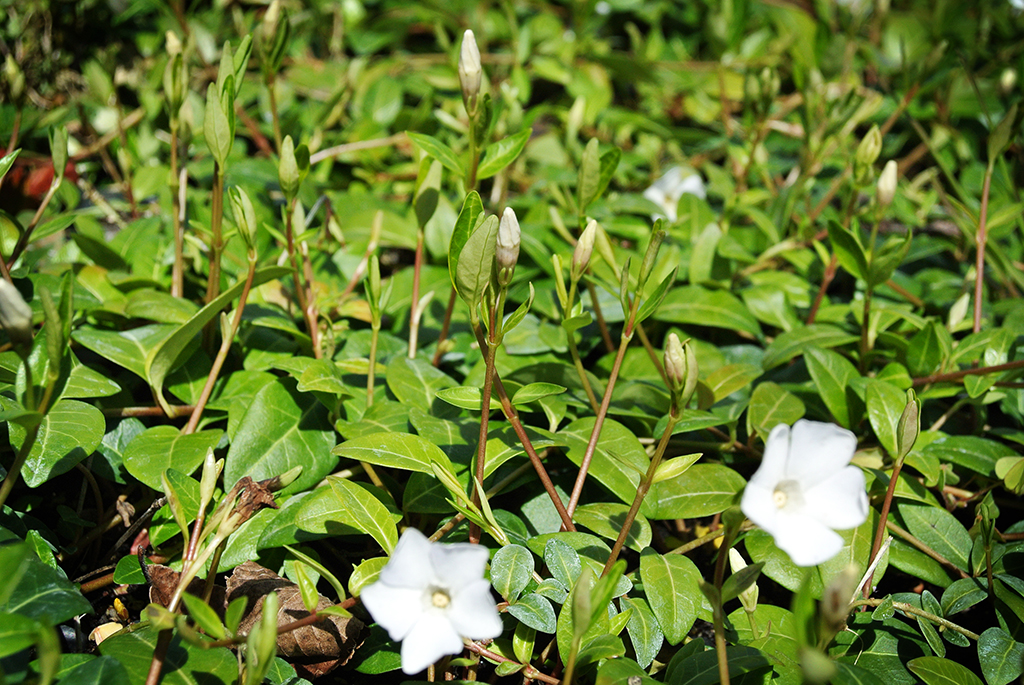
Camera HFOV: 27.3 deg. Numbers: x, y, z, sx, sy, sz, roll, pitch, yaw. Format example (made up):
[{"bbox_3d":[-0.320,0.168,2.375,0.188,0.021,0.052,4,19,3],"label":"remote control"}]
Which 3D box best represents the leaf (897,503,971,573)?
[{"bbox_3d":[0.097,0.045,0.485,0.014,0.004,0.027,-25,47,-26],"label":"leaf"}]

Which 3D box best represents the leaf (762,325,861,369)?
[{"bbox_3d":[0.085,0.001,0.600,0.028,0.006,0.013,-11,31,-7],"label":"leaf"}]

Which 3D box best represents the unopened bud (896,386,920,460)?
[{"bbox_3d":[0.088,0.018,0.470,0.005,0.016,0.005,10,17,0],"label":"unopened bud"}]

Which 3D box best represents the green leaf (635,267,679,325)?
[{"bbox_3d":[0.033,-0.011,0.491,0.004,0.017,0.005,36,7,-14],"label":"green leaf"}]

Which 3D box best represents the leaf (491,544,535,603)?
[{"bbox_3d":[0.000,0.051,0.470,0.010,0.003,0.014,5,59,4],"label":"leaf"}]

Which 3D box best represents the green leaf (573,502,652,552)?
[{"bbox_3d":[0.025,0.046,0.525,0.022,0.004,0.013,24,40,21],"label":"green leaf"}]

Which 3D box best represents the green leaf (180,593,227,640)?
[{"bbox_3d":[-0.061,0.054,0.415,0.005,0.012,0.003,-42,3,-4],"label":"green leaf"}]

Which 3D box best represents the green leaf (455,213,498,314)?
[{"bbox_3d":[-0.008,-0.019,0.495,0.009,0.024,0.004,14,6,7],"label":"green leaf"}]

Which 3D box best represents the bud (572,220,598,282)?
[{"bbox_3d":[0.018,-0.023,0.530,0.005,0.017,0.005,17,14,0],"label":"bud"}]

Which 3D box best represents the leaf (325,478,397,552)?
[{"bbox_3d":[-0.034,0.039,0.475,0.012,0.005,0.029,-22,50,-20],"label":"leaf"}]

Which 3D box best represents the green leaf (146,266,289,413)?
[{"bbox_3d":[-0.082,-0.004,0.588,0.052,0.015,0.014,-46,0,-10],"label":"green leaf"}]

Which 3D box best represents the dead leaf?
[{"bbox_3d":[-0.047,0.060,0.460,0.030,0.017,0.024,0,15,0],"label":"dead leaf"}]

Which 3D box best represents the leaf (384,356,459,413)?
[{"bbox_3d":[-0.026,0.012,0.595,0.018,0.004,0.024,-18,42,-12],"label":"leaf"}]

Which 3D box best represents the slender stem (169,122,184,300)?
[{"bbox_3d":[-0.108,-0.043,0.680,0.003,0.058,0.003,-1,17,0],"label":"slender stem"}]

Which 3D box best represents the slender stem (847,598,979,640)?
[{"bbox_3d":[0.092,0.064,0.485,0.033,0.005,0.004,10,18,-15],"label":"slender stem"}]

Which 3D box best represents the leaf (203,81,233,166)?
[{"bbox_3d":[-0.090,-0.067,0.645,0.009,0.026,0.005,1,14,12],"label":"leaf"}]

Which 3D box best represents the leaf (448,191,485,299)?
[{"bbox_3d":[-0.011,-0.024,0.508,0.009,0.025,0.005,-1,14,-27],"label":"leaf"}]

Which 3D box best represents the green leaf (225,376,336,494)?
[{"bbox_3d":[-0.059,0.024,0.535,0.027,0.006,0.037,37,69,14],"label":"green leaf"}]

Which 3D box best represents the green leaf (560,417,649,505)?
[{"bbox_3d":[0.024,0.031,0.553,0.018,0.005,0.030,-30,53,-35],"label":"green leaf"}]

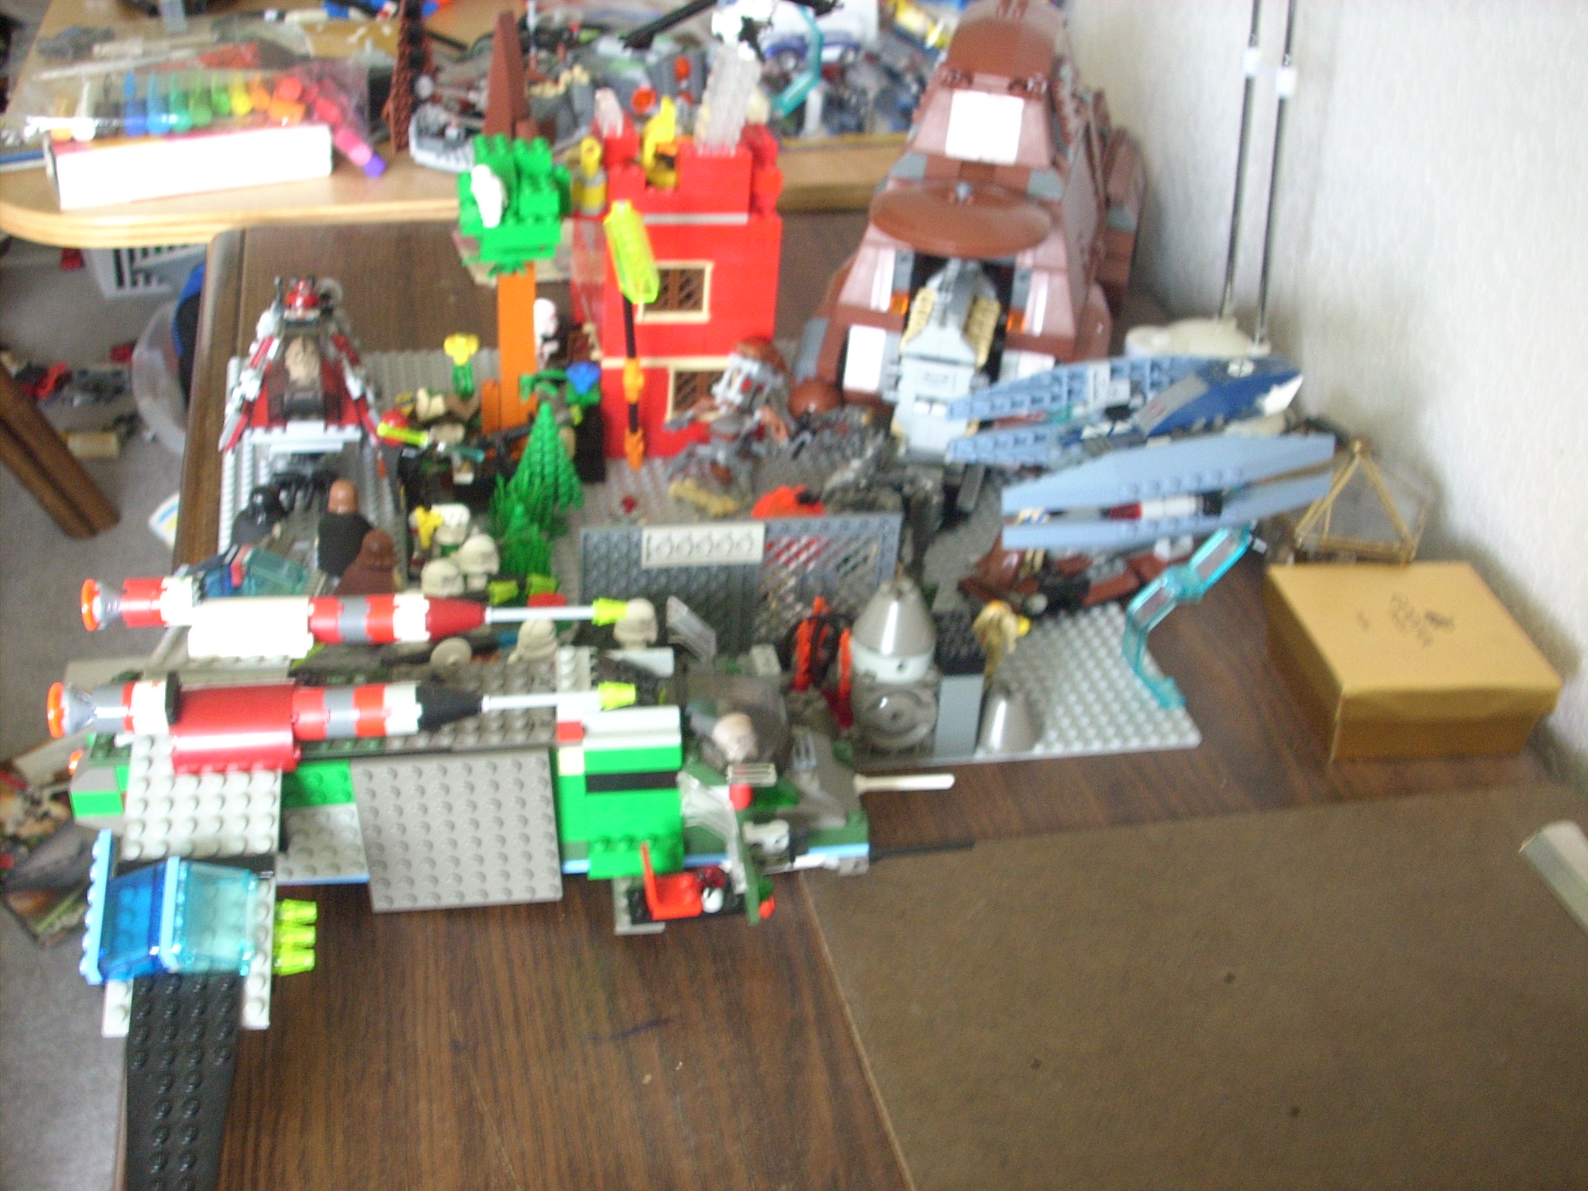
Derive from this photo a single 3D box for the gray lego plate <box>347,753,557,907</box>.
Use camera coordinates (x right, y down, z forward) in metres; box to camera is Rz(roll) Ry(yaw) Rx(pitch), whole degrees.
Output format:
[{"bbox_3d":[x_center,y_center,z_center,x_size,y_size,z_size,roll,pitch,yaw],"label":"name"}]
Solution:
[{"bbox_3d":[-0.111,0.079,0.700,0.064,0.064,0.005,-3,36,-4],"label":"gray lego plate"}]

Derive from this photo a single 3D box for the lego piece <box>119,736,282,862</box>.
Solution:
[{"bbox_3d":[-0.187,0.063,0.671,0.048,0.005,0.048,-3,54,-4],"label":"lego piece"}]

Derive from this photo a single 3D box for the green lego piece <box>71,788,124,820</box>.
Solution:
[{"bbox_3d":[-0.225,0.064,0.684,0.016,0.010,0.009,-3,36,-4],"label":"green lego piece"}]

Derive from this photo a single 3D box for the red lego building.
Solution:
[{"bbox_3d":[-0.058,-0.147,1.002,0.089,0.157,0.048,-3,32,-12],"label":"red lego building"}]

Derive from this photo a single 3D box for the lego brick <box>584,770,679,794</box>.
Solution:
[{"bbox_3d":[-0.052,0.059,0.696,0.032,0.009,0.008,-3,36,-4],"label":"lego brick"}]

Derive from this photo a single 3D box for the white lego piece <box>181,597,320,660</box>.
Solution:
[{"bbox_3d":[-0.183,0.009,0.717,0.040,0.017,0.030,-3,13,-4],"label":"white lego piece"}]

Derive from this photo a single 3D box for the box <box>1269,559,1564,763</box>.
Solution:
[{"bbox_3d":[0.252,0.026,0.877,0.091,0.035,0.091,-1,32,-9],"label":"box"}]

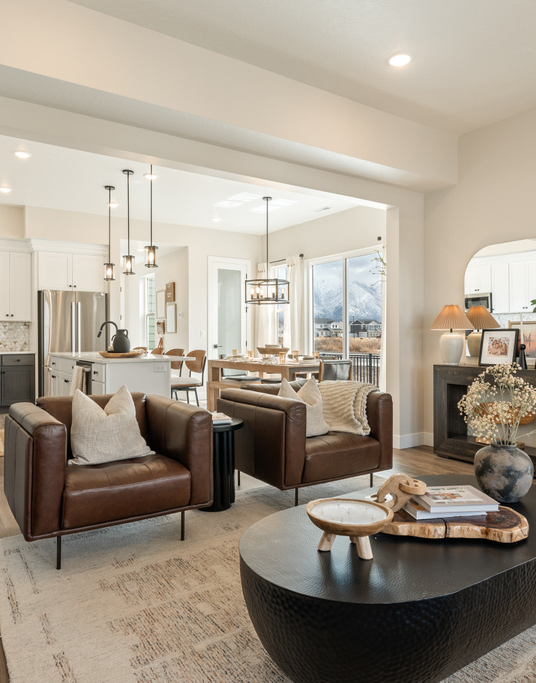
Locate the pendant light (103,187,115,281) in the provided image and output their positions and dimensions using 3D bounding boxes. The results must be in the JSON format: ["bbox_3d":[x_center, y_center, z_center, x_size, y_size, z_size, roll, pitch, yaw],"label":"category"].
[{"bbox_3d":[-2.044,-1.390,6.250,0.135,1.210,0.135,0,0,-34],"label":"pendant light"}]

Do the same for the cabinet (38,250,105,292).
[{"bbox_3d":[-3.180,-1.080,7.700,0.930,0.620,0.580,0,0,-34],"label":"cabinet"}]

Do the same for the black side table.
[{"bbox_3d":[-0.339,0.802,3.180,0.370,0.556,0.370,0,0,0],"label":"black side table"}]

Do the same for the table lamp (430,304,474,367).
[{"bbox_3d":[1.729,-0.056,4.536,0.420,0.574,0.420,0,0,-32],"label":"table lamp"}]

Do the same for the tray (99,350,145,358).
[{"bbox_3d":[-1.515,0.135,5.000,0.470,0.060,0.420,0,0,-34],"label":"tray"}]

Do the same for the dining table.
[{"bbox_3d":[0.083,0.693,6.773,0.960,0.775,2.160,0,0,-32],"label":"dining table"}]

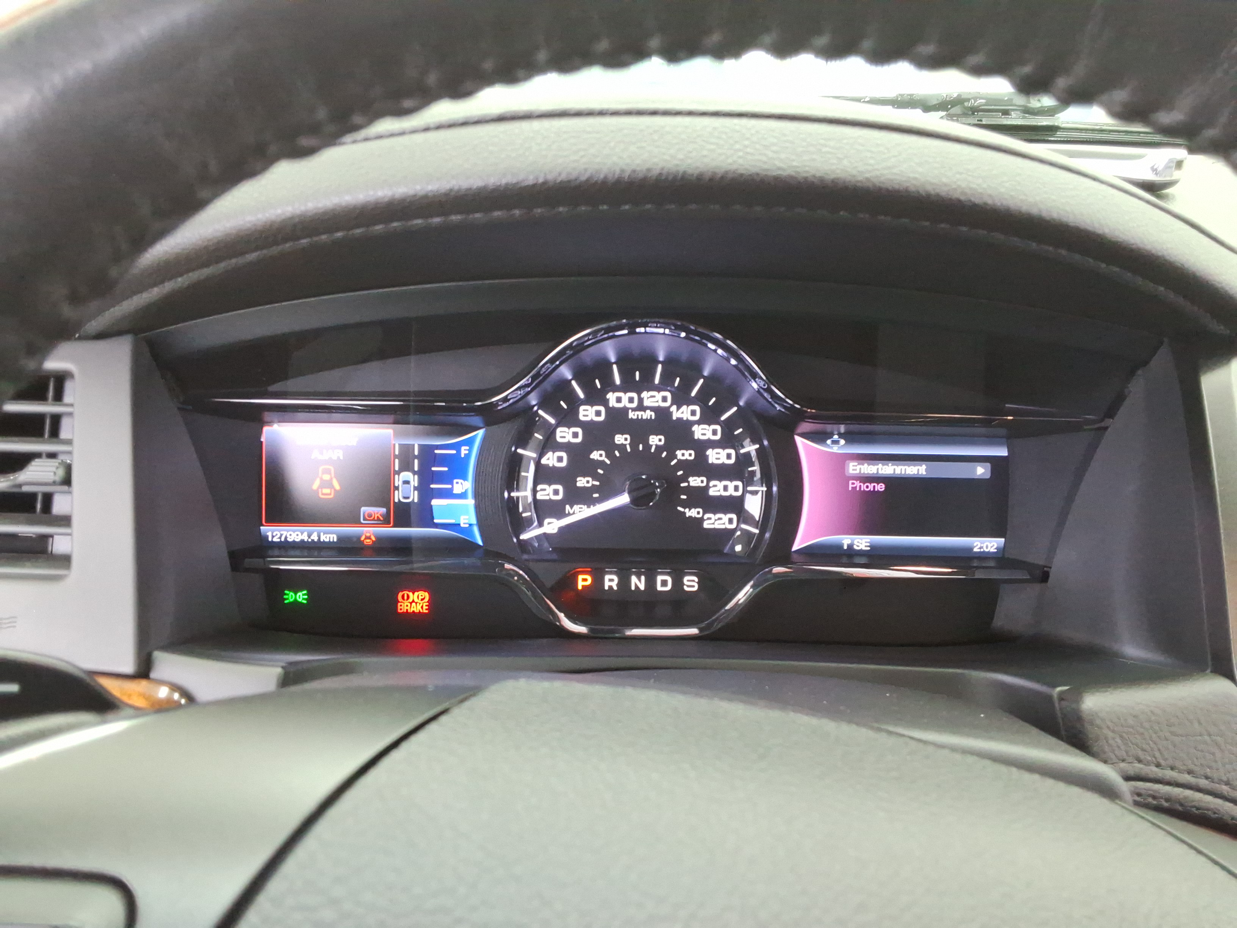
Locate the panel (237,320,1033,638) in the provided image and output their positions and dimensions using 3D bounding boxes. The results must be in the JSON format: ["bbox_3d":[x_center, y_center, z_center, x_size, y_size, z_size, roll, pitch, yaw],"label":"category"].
[{"bbox_3d":[0.007,0.006,0.410,0.320,0.128,0.050,1,3,0],"label":"panel"}]

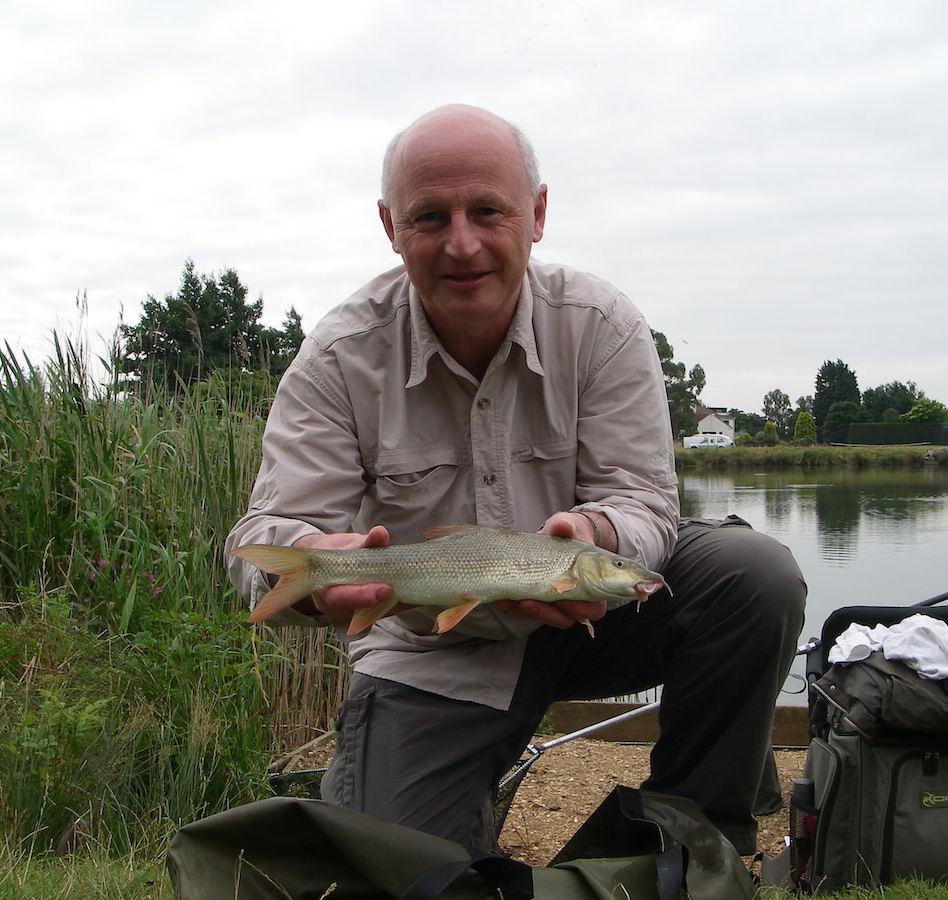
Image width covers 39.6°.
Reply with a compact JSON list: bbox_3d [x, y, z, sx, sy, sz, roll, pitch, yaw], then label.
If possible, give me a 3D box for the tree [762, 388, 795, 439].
[{"bbox_3d":[40.460,-4.640,175.000,4.200,7.000,4.200,0,0,0],"label":"tree"}]

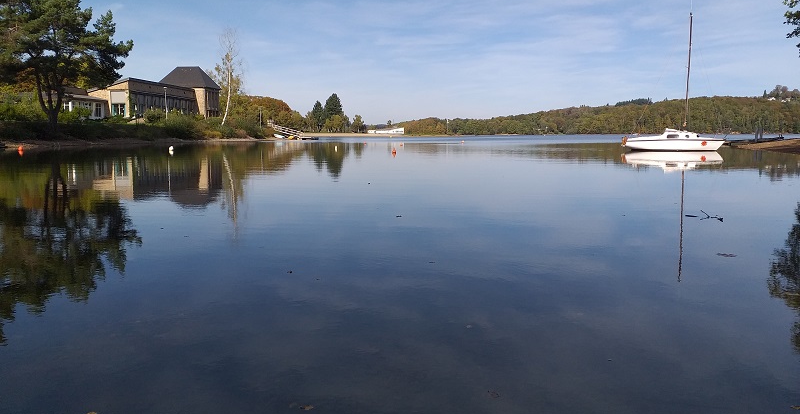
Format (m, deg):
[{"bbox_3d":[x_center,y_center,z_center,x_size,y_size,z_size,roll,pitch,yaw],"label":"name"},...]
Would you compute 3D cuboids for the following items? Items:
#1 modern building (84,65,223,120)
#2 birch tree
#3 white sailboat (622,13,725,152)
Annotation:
[{"bbox_3d":[-48.527,-23.557,126.581,11.500,12.200,34.800,1,7,7],"label":"modern building"},{"bbox_3d":[-29.080,-21.512,104.193,4.800,16.500,4.600,0,7,0],"label":"birch tree"},{"bbox_3d":[16.492,-7.299,37.483,5.750,8.200,2.100,2,7,18],"label":"white sailboat"}]

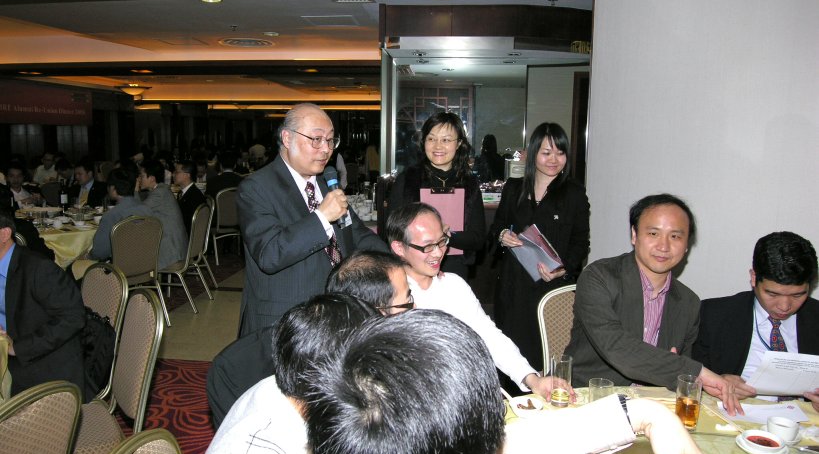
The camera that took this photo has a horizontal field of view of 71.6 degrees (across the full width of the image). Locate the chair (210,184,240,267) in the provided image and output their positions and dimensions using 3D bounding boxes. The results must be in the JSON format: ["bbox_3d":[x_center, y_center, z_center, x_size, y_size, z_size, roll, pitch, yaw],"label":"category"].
[{"bbox_3d":[-2.260,-0.028,7.065,0.450,0.910,0.560,-6,11,-36],"label":"chair"}]

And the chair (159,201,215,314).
[{"bbox_3d":[-2.110,0.266,5.169,0.560,0.910,0.450,1,9,7],"label":"chair"}]

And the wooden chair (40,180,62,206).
[{"bbox_3d":[-4.659,-0.106,7.567,0.450,0.920,0.550,-4,9,-26],"label":"wooden chair"}]

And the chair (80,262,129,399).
[{"bbox_3d":[-1.583,0.677,2.522,0.450,0.910,0.560,6,11,35],"label":"chair"}]

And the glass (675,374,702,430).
[{"bbox_3d":[0.711,0.448,1.458,0.066,0.130,0.066,0,8,0],"label":"glass"}]

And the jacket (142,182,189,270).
[{"bbox_3d":[-2.180,-0.019,5.001,0.460,0.720,0.500,3,9,17],"label":"jacket"}]

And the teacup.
[{"bbox_3d":[0.921,0.494,1.398,0.080,0.050,0.080,0,8,0],"label":"teacup"}]

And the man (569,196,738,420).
[{"bbox_3d":[0.745,0.545,1.946,0.560,1.320,0.750,1,8,6],"label":"man"}]

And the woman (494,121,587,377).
[{"bbox_3d":[0.600,0.316,2.660,0.470,1.580,0.340,2,9,13],"label":"woman"}]

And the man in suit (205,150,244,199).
[{"bbox_3d":[-2.328,-0.268,7.289,0.520,1.360,0.750,1,8,6],"label":"man in suit"}]

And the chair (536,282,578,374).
[{"bbox_3d":[0.734,0.705,2.202,0.450,0.930,0.560,2,8,11],"label":"chair"}]

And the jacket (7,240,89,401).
[{"bbox_3d":[-1.483,0.378,2.380,0.400,0.650,0.470,-3,9,-21],"label":"jacket"}]

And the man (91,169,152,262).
[{"bbox_3d":[-2.501,0.112,5.020,0.520,1.250,0.780,-6,10,-36],"label":"man"}]

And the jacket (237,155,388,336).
[{"bbox_3d":[-0.355,0.097,2.120,0.530,0.740,0.370,-8,12,-41],"label":"jacket"}]

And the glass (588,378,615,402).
[{"bbox_3d":[0.554,0.476,1.637,0.068,0.087,0.068,0,9,0],"label":"glass"}]

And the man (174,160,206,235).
[{"bbox_3d":[-2.300,-0.013,5.726,0.740,1.290,0.520,-3,9,-18],"label":"man"}]

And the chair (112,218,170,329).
[{"bbox_3d":[-2.287,0.362,4.553,0.560,0.910,0.450,6,11,36],"label":"chair"}]

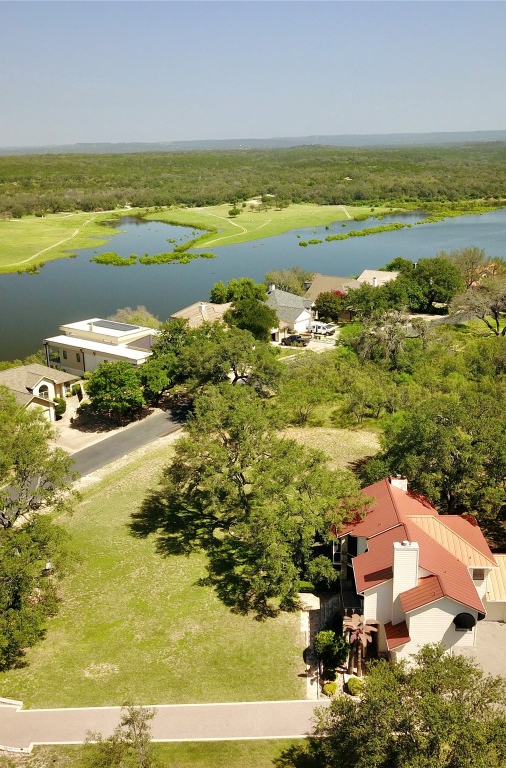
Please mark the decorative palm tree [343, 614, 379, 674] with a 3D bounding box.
[{"bbox_3d":[6.748,17.001,49.579,2.200,4.200,2.000,-1,18,3],"label":"decorative palm tree"}]

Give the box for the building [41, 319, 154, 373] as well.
[{"bbox_3d":[-22.316,-5.328,121.267,21.900,6.600,8.800,12,23,38],"label":"building"}]

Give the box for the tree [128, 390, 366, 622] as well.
[{"bbox_3d":[0.603,8.073,66.088,17.500,11.200,18.500,-1,18,3],"label":"tree"}]

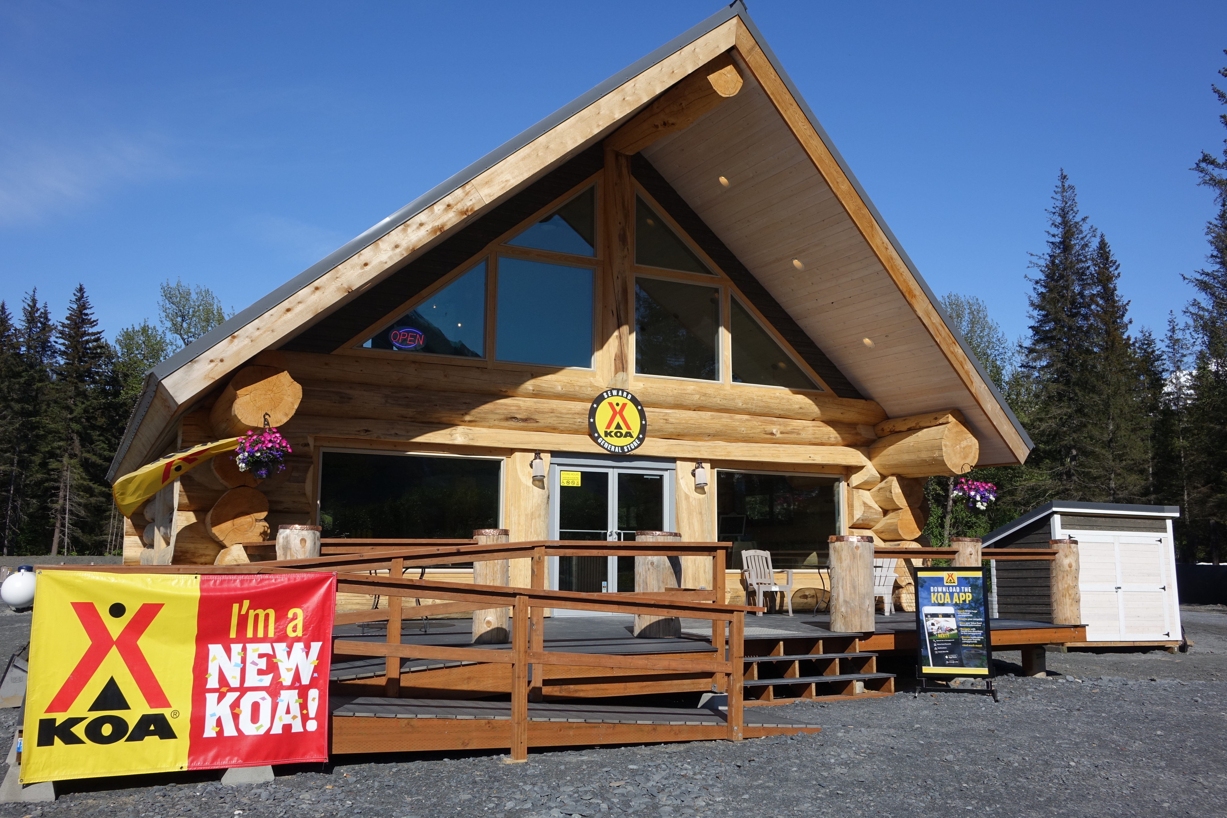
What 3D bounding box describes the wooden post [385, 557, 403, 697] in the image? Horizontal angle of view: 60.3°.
[{"bbox_3d":[-1.775,1.784,8.454,0.092,1.165,0.092,4,-9,-26],"label":"wooden post"}]

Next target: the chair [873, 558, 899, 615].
[{"bbox_3d":[3.951,2.672,16.194,0.740,0.930,0.780,-3,-9,20],"label":"chair"}]

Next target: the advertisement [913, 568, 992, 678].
[{"bbox_3d":[3.662,2.302,11.400,0.755,1.180,0.070,-2,-9,14],"label":"advertisement"}]

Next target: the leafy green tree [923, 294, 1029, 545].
[{"bbox_3d":[10.840,1.358,32.452,4.200,9.466,4.200,4,-9,-26],"label":"leafy green tree"}]

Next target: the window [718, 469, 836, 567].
[{"bbox_3d":[2.637,1.777,16.653,2.380,1.540,0.090,4,-9,-26],"label":"window"}]

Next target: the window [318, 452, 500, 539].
[{"bbox_3d":[-2.688,1.372,14.046,2.480,1.540,0.090,4,-9,-26],"label":"window"}]

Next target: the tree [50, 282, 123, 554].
[{"bbox_3d":[-28.482,0.823,55.498,4.300,15.041,4.300,4,-9,-27],"label":"tree"}]

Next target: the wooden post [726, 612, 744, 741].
[{"bbox_3d":[0.982,2.143,8.505,0.092,1.007,0.092,4,-9,-26],"label":"wooden post"}]

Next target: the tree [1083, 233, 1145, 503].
[{"bbox_3d":[20.392,0.085,42.771,3.000,14.876,3.000,-4,-9,25],"label":"tree"}]

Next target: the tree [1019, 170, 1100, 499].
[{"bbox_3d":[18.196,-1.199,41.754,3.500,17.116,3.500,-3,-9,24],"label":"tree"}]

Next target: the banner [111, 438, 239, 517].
[{"bbox_3d":[-4.810,0.753,11.690,1.420,0.850,0.450,4,-9,-26],"label":"banner"}]

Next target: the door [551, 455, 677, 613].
[{"bbox_3d":[-0.003,1.841,15.324,2.030,2.280,0.130,4,-9,-26],"label":"door"}]

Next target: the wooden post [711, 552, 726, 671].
[{"bbox_3d":[0.979,1.939,9.785,0.092,1.281,0.092,4,-9,-26],"label":"wooden post"}]

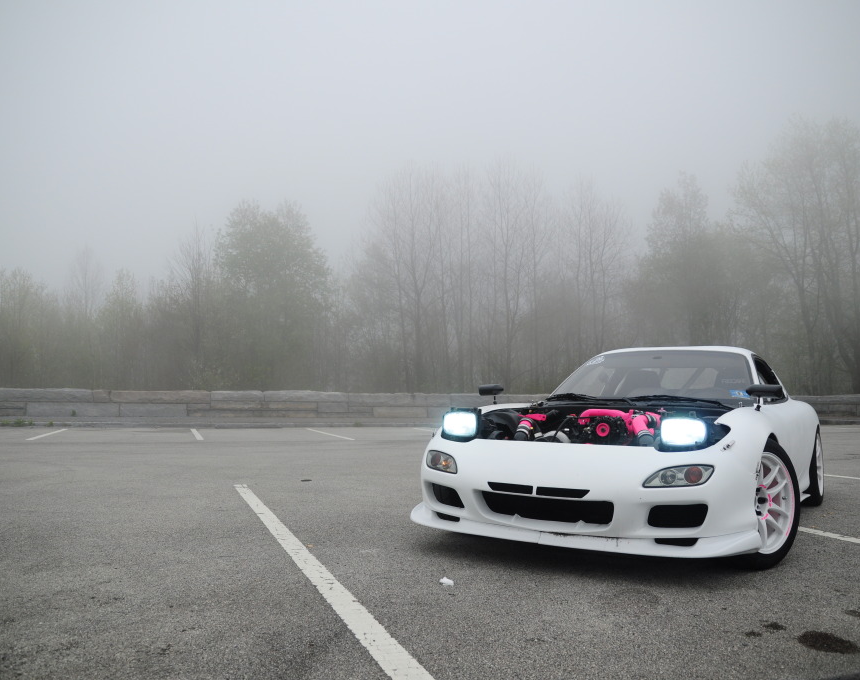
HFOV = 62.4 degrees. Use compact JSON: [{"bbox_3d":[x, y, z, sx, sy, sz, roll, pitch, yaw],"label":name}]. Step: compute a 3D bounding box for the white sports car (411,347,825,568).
[{"bbox_3d":[1.623,0.637,4.984,1.790,1.200,4.290,-3,-5,33],"label":"white sports car"}]

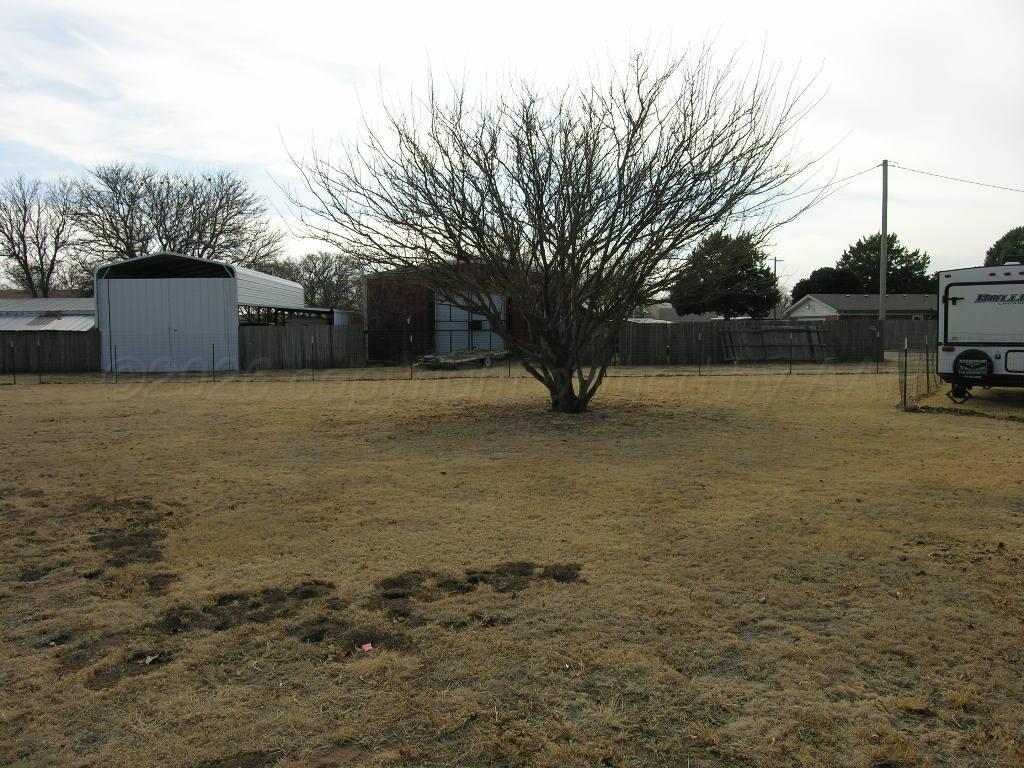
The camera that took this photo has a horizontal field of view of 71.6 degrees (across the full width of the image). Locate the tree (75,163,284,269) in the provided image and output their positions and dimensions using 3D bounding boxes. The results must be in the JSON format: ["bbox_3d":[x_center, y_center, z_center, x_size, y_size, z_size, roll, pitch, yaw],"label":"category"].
[{"bbox_3d":[-22.469,-8.514,48.477,14.060,12.540,12.500,-2,5,-25],"label":"tree"}]

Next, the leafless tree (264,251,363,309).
[{"bbox_3d":[-17.691,-7.541,63.602,8.570,8.200,8.500,-1,5,-15],"label":"leafless tree"}]

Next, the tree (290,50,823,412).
[{"bbox_3d":[0.855,-2.837,13.436,9.700,6.650,8.900,0,5,4],"label":"tree"}]

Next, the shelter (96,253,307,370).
[{"bbox_3d":[-14.478,-3.332,34.478,5.760,4.800,11.800,-1,5,-4],"label":"shelter"}]

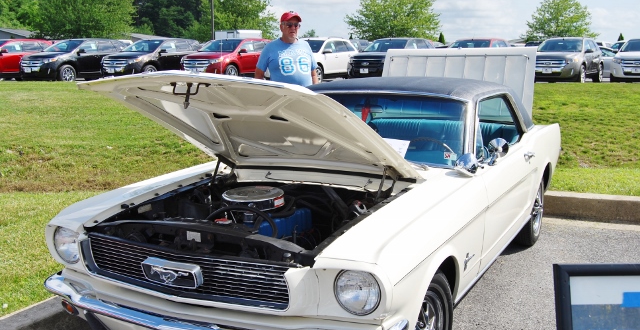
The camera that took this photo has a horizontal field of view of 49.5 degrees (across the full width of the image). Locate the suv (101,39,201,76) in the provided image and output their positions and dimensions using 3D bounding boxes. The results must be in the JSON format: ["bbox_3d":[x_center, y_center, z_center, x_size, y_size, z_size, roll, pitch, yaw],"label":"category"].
[{"bbox_3d":[-6.280,-4.050,26.850,1.950,1.700,4.680,5,11,29],"label":"suv"}]

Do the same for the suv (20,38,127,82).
[{"bbox_3d":[-8.906,-3.939,26.317,1.940,1.700,4.680,6,11,34],"label":"suv"}]

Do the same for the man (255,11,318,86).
[{"bbox_3d":[-0.300,-0.565,6.647,0.580,1.770,0.360,-5,10,-24],"label":"man"}]

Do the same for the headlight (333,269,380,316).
[{"bbox_3d":[0.140,0.458,2.502,0.172,0.172,0.100,5,10,27],"label":"headlight"}]

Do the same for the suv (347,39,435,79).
[{"bbox_3d":[2.862,-3.798,25.390,1.940,1.700,4.680,6,11,34],"label":"suv"}]

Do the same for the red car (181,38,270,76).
[{"bbox_3d":[-3.073,-3.884,25.945,1.940,1.700,4.680,6,11,33],"label":"red car"}]

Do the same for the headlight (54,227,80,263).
[{"bbox_3d":[-1.123,0.358,3.123,0.180,0.180,0.100,4,11,26],"label":"headlight"}]

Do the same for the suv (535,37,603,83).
[{"bbox_3d":[8.990,-3.830,25.350,1.950,1.700,4.680,6,11,34],"label":"suv"}]

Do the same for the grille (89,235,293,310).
[{"bbox_3d":[-0.549,0.419,2.715,0.970,0.190,0.100,5,10,27],"label":"grille"}]

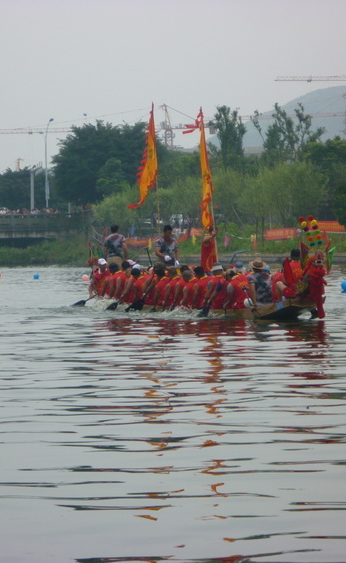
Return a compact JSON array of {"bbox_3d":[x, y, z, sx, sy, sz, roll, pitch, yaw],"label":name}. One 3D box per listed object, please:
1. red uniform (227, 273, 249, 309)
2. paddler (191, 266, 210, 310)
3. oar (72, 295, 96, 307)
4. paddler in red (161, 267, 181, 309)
[{"bbox_3d":[1.326,0.194,64.100,0.480,0.780,0.450,-2,1,-24],"label":"red uniform"},{"bbox_3d":[0.568,0.165,64.900,0.520,0.950,0.700,-1,1,-31],"label":"paddler"},{"bbox_3d":[-1.971,0.410,71.600,1.000,0.100,0.180,-28,-11,25],"label":"oar"},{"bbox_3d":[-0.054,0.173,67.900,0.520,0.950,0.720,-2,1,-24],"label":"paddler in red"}]

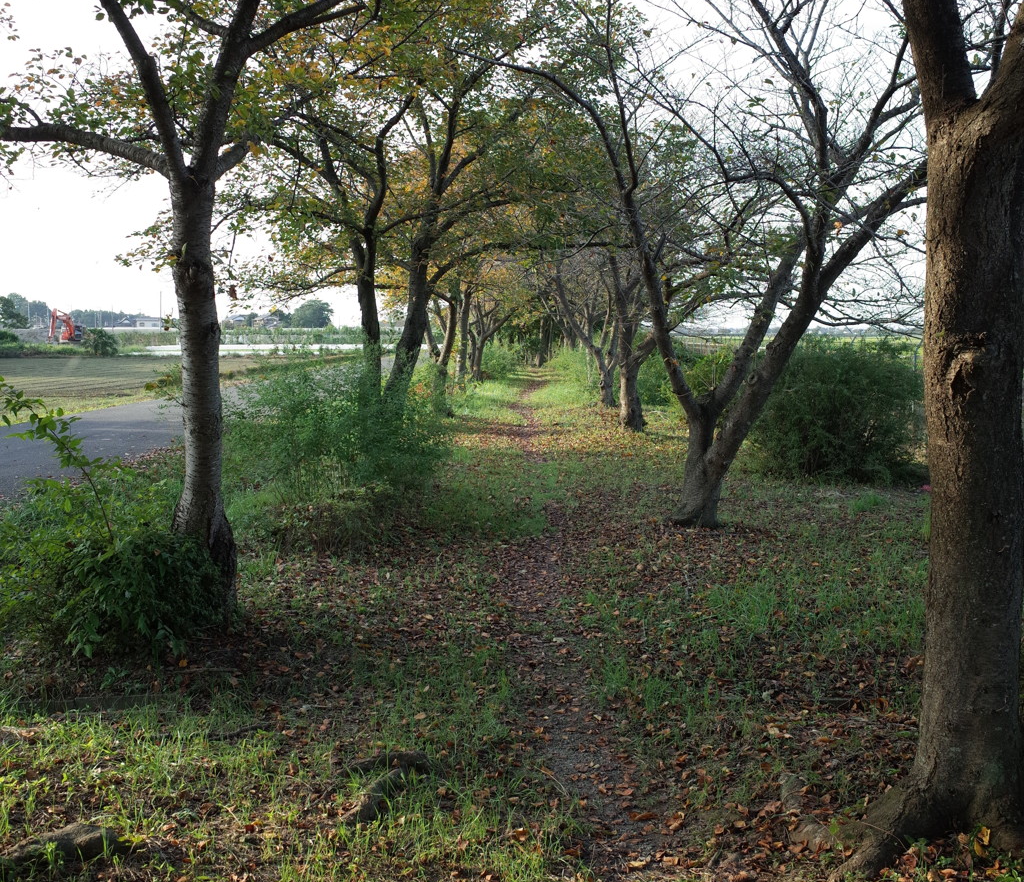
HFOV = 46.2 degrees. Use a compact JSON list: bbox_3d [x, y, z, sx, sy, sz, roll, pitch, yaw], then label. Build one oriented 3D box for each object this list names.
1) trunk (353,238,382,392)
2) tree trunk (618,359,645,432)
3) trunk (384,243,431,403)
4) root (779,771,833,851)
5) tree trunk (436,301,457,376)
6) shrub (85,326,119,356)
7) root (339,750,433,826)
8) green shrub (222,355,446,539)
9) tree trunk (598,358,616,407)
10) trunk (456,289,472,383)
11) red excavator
[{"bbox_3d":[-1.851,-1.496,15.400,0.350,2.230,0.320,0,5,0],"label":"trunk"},{"bbox_3d":[1.847,-0.698,18.543,0.420,1.121,0.400,0,5,0],"label":"tree trunk"},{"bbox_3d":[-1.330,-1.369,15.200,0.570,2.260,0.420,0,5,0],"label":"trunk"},{"bbox_3d":[0.898,1.146,3.666,0.170,0.090,0.520,0,5,5],"label":"root"},{"bbox_3d":[-1.206,-1.827,22.000,0.360,1.550,0.320,0,5,0],"label":"tree trunk"},{"bbox_3d":[-27.324,-6.644,80.000,2.200,1.950,2.100,0,5,0],"label":"shrub"},{"bbox_3d":[-0.421,1.152,3.996,0.320,0.100,0.460,0,5,0],"label":"root"},{"bbox_3d":[-1.497,-0.059,10.238,1.950,1.380,1.900,0,5,0],"label":"green shrub"},{"bbox_3d":[1.955,-1.201,24.600,0.360,1.020,0.340,0,5,0],"label":"tree trunk"},{"bbox_3d":[-1.348,-2.895,33.497,0.420,2.654,0.380,0,5,0],"label":"trunk"},{"bbox_3d":[-63.480,-16.242,171.233,2.600,5.234,6.200,2,5,17],"label":"red excavator"}]

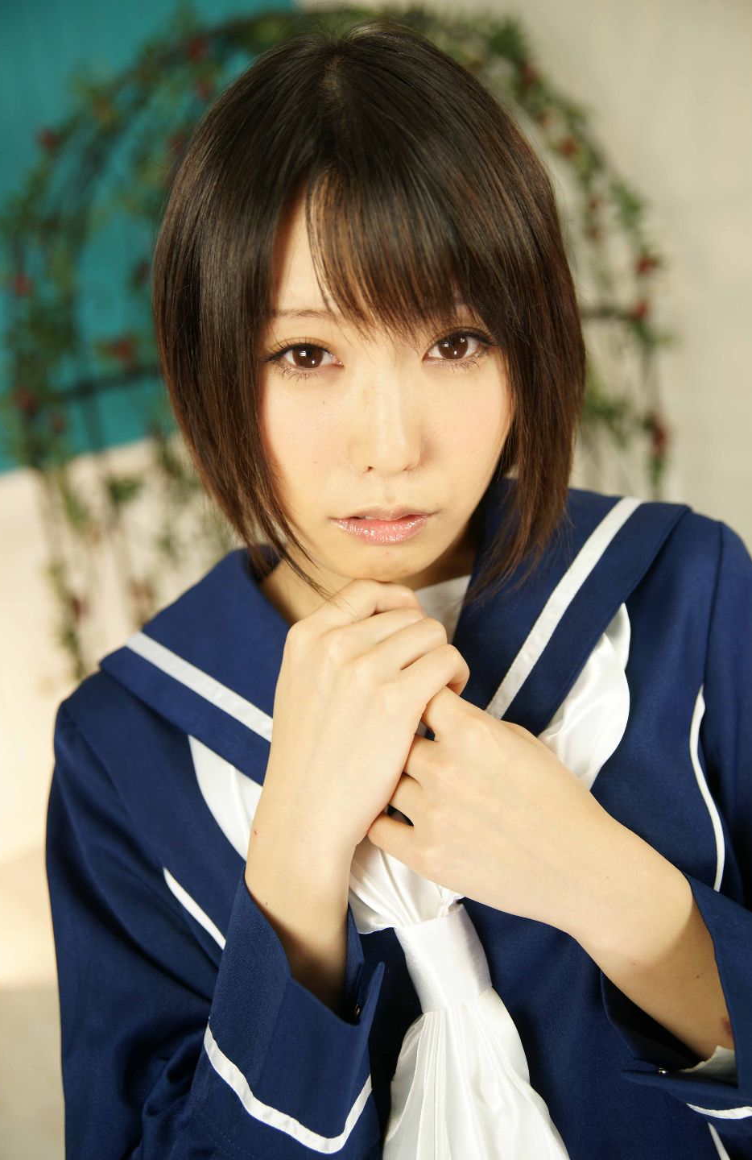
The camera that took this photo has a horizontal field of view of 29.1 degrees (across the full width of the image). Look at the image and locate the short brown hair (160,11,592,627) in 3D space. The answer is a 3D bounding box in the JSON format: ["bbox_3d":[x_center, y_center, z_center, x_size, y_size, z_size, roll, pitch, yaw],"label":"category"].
[{"bbox_3d":[-0.004,-0.128,0.691,0.200,0.265,0.215,-4,24,-2],"label":"short brown hair"}]

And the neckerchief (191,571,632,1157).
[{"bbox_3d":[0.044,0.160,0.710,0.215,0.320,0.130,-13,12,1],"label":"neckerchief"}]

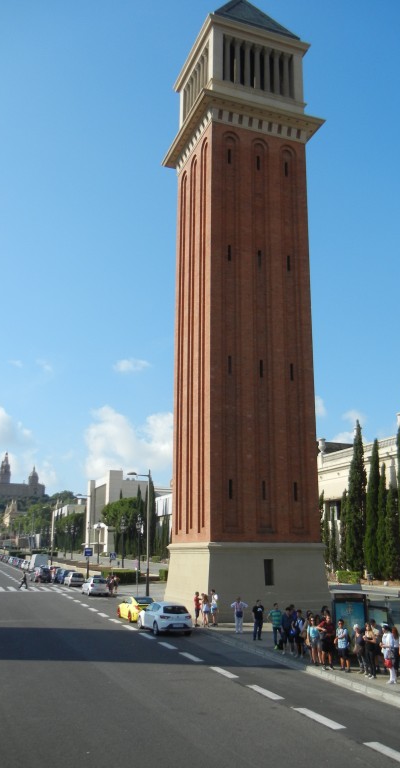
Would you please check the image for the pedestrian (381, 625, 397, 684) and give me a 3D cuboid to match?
[{"bbox_3d":[5.658,8.106,20.001,0.400,1.690,0.480,7,-15,-24],"label":"pedestrian"}]

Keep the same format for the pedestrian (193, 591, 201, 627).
[{"bbox_3d":[-0.110,11.713,34.604,0.420,1.720,0.500,-1,-14,5],"label":"pedestrian"}]

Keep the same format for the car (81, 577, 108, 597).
[{"bbox_3d":[-9.179,17.773,58.698,1.720,1.470,4.050,5,-14,-19],"label":"car"}]

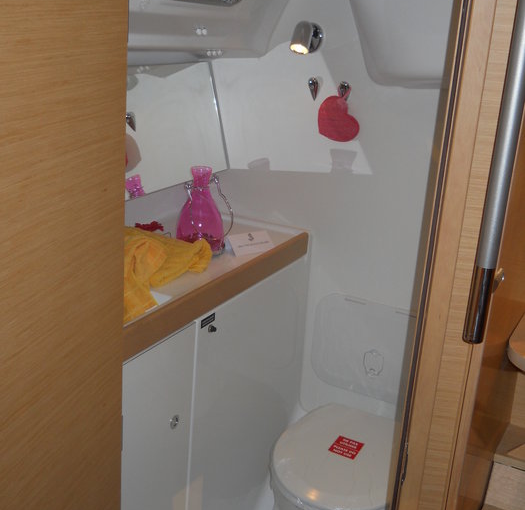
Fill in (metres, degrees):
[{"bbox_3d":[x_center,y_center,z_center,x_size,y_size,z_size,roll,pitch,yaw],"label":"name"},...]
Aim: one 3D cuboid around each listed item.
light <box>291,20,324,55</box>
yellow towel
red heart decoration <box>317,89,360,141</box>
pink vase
[{"bbox_3d":[0.107,-0.522,1.803,0.070,0.078,0.075,13,19,26],"label":"light"},{"bbox_3d":[-0.257,0.010,1.511,0.240,0.085,0.420,13,19,26],"label":"yellow towel"},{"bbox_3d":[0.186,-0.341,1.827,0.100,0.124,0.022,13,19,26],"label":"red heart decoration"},{"bbox_3d":[-0.135,-0.107,1.734,0.108,0.192,0.108,4,17,-1],"label":"pink vase"}]

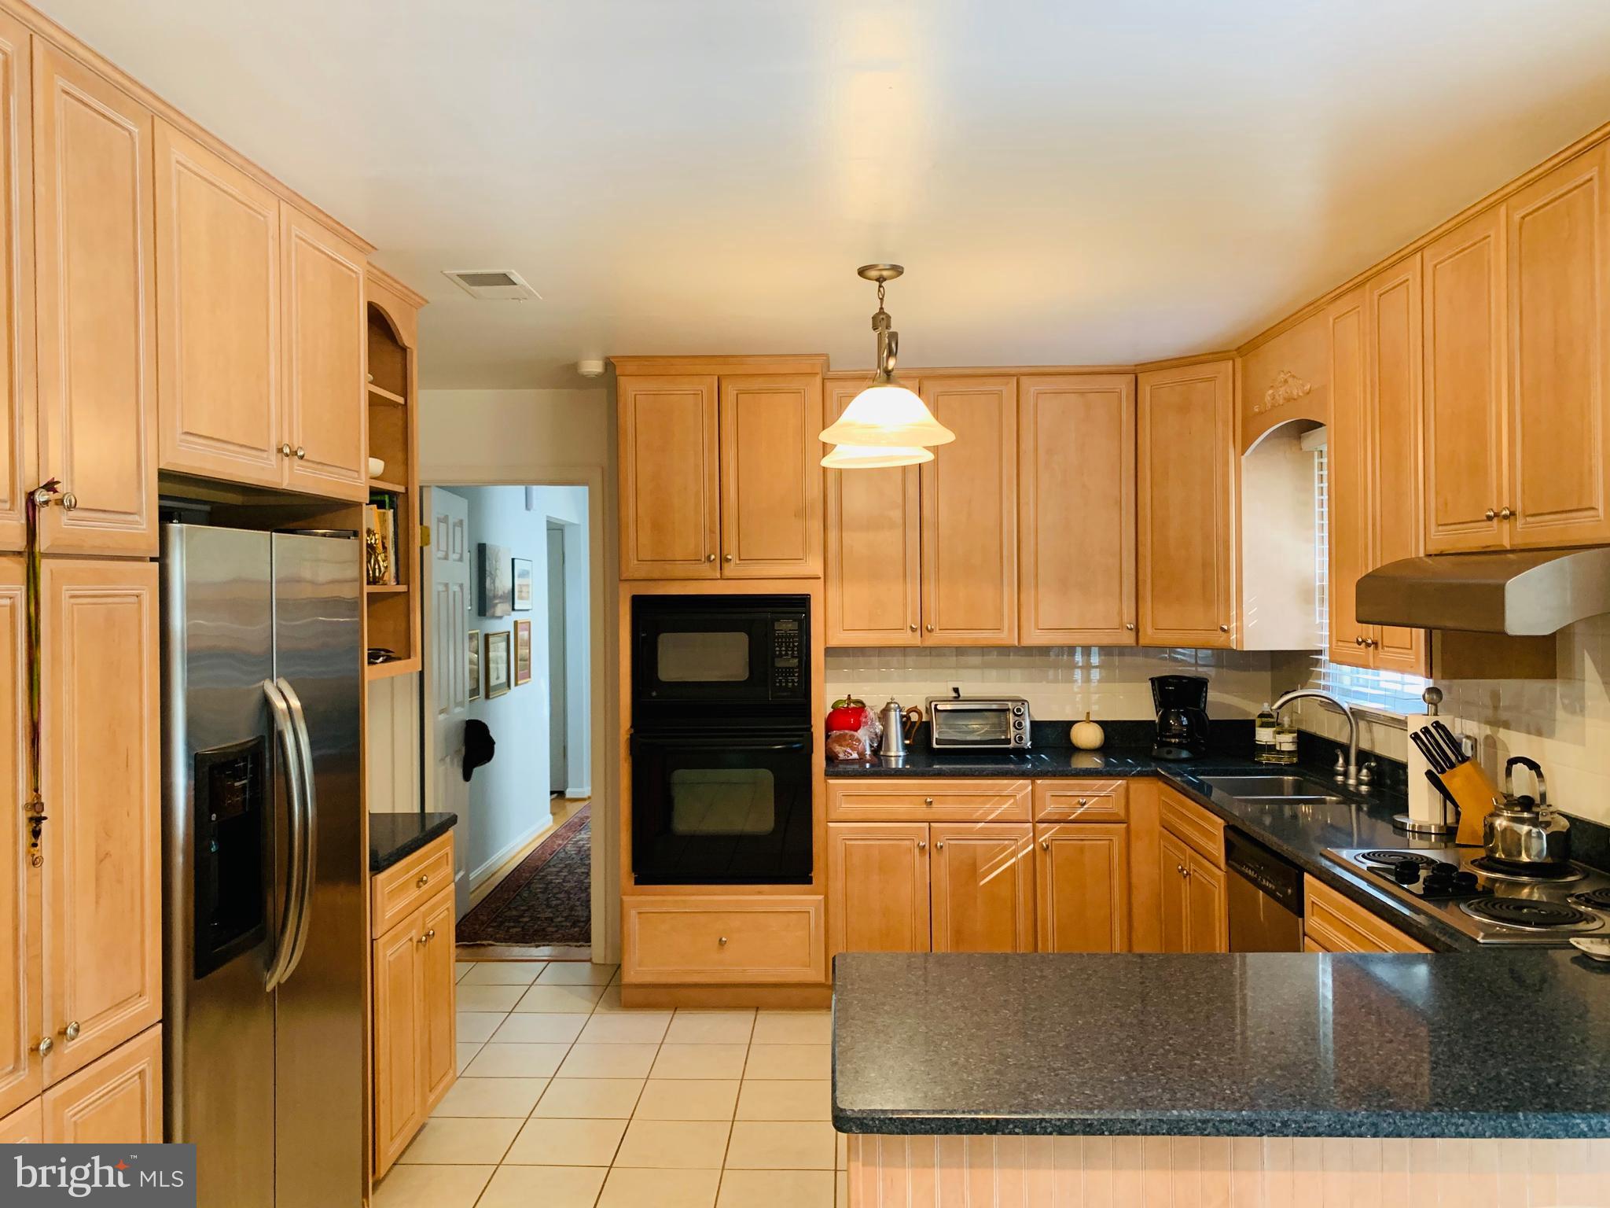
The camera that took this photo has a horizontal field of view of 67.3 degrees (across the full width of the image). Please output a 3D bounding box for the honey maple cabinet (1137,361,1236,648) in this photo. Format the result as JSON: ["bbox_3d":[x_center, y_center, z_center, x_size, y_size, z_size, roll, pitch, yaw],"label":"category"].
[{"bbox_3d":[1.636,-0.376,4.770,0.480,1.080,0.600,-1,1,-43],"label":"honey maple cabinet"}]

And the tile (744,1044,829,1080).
[{"bbox_3d":[-0.040,1.523,4.014,0.300,0.012,0.300,0,0,2],"label":"tile"}]

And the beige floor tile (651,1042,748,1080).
[{"bbox_3d":[-0.346,1.525,4.025,0.302,0.010,0.302,0,0,2],"label":"beige floor tile"}]

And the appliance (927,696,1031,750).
[{"bbox_3d":[0.707,0.496,4.891,0.390,0.216,0.280,0,0,2],"label":"appliance"}]

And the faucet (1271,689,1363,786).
[{"bbox_3d":[1.674,0.438,3.958,0.290,0.326,0.050,0,0,2],"label":"faucet"}]

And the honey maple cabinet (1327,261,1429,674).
[{"bbox_3d":[1.722,-0.355,3.310,0.330,1.080,0.650,0,1,2],"label":"honey maple cabinet"}]

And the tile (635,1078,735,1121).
[{"bbox_3d":[-0.356,1.527,3.719,0.302,0.010,0.302,0,0,2],"label":"tile"}]

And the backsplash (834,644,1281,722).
[{"bbox_3d":[1.030,0.329,5.134,1.880,0.335,0.012,0,1,2],"label":"backsplash"}]

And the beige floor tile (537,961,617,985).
[{"bbox_3d":[-0.924,1.527,4.959,0.300,0.012,0.300,0,0,2],"label":"beige floor tile"}]

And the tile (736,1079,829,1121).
[{"bbox_3d":[-0.051,1.550,3.769,0.306,0.010,0.302,0,1,2],"label":"tile"}]

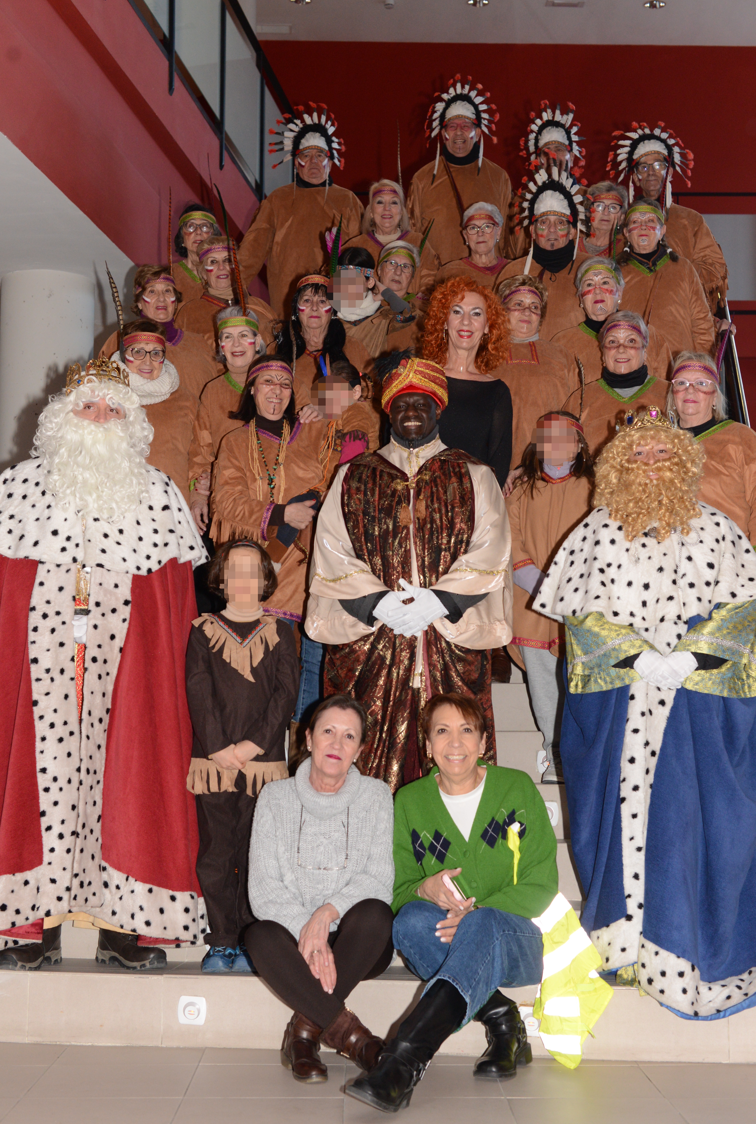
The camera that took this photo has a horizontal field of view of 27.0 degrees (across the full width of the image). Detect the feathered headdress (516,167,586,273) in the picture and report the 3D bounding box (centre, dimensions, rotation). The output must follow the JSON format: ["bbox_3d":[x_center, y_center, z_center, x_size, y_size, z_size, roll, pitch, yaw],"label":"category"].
[{"bbox_3d":[0.690,-1.367,6.294,0.280,0.427,0.250,0,-6,5],"label":"feathered headdress"}]

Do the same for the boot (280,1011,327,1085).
[{"bbox_3d":[-0.204,1.267,4.192,0.105,0.185,0.260,2,-7,-16],"label":"boot"}]

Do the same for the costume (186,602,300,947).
[{"bbox_3d":[-0.402,0.635,4.659,0.345,0.997,0.230,0,-6,1],"label":"costume"}]

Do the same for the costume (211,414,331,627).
[{"bbox_3d":[-0.367,-0.142,5.323,0.430,0.706,0.300,1,-6,-12],"label":"costume"}]

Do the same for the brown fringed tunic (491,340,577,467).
[{"bbox_3d":[0.572,-0.475,5.830,0.480,0.720,0.280,0,-6,5],"label":"brown fringed tunic"}]

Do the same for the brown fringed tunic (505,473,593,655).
[{"bbox_3d":[0.599,0.019,5.478,0.360,0.660,0.260,-1,-6,7],"label":"brown fringed tunic"}]

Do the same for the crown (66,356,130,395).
[{"bbox_3d":[-0.861,-0.570,4.832,0.195,0.110,0.195,1,-6,-5],"label":"crown"}]

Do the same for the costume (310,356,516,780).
[{"bbox_3d":[0.096,0.151,4.810,0.620,1.589,0.440,0,-6,3],"label":"costume"}]

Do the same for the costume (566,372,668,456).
[{"bbox_3d":[0.846,-0.296,5.439,0.500,0.720,0.280,-1,-6,7],"label":"costume"}]

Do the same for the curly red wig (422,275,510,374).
[{"bbox_3d":[0.332,-0.888,5.916,0.320,0.360,0.270,0,-6,3],"label":"curly red wig"}]

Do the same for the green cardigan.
[{"bbox_3d":[0.271,0.795,4.379,0.470,0.470,0.380,0,-6,6],"label":"green cardigan"}]

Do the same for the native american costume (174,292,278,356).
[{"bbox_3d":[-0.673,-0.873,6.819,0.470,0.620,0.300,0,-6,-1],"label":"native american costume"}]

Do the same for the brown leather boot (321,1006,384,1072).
[{"bbox_3d":[-0.058,1.286,4.240,0.105,0.190,0.240,-37,-7,-12],"label":"brown leather boot"}]

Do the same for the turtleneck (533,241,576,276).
[{"bbox_3d":[0.759,-1.300,6.790,0.190,0.150,0.170,0,-6,6],"label":"turtleneck"}]

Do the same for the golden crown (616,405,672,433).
[{"bbox_3d":[0.796,-0.421,4.660,0.178,0.080,0.165,-3,-6,0],"label":"golden crown"}]

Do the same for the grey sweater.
[{"bbox_3d":[-0.163,0.819,4.451,0.410,0.530,0.400,0,-6,-1],"label":"grey sweater"}]

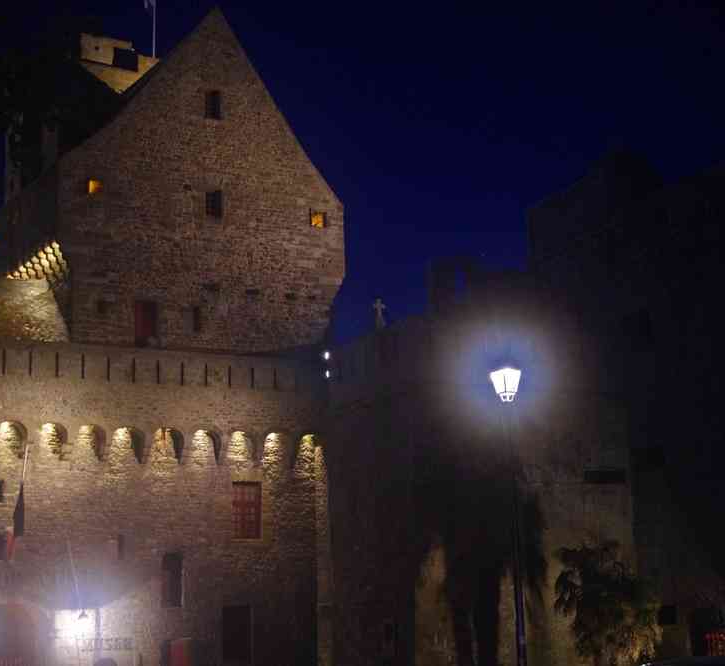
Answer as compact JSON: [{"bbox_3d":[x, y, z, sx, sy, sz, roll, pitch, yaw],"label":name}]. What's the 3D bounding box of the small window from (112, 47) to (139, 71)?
[{"bbox_3d":[-12.143,-14.064,65.411,1.345,0.905,0.400,5,-16,-26],"label":"small window"}]

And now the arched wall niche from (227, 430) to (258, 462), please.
[{"bbox_3d":[-4.203,3.977,44.680,0.908,1.011,0.550,5,-15,-24],"label":"arched wall niche"}]

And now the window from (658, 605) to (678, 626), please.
[{"bbox_3d":[10.991,10.181,46.000,0.590,0.753,0.250,2,-14,-15],"label":"window"}]

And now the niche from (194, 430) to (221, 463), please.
[{"bbox_3d":[-5.583,4.091,45.964,0.889,1.202,0.500,5,-16,-26],"label":"niche"}]

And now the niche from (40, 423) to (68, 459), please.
[{"bbox_3d":[-10.171,3.542,42.014,0.776,1.079,0.550,5,-15,-24],"label":"niche"}]

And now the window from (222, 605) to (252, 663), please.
[{"bbox_3d":[-4.282,10.201,43.362,0.973,1.891,0.250,5,-15,-24],"label":"window"}]

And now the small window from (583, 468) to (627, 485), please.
[{"bbox_3d":[7.250,4.283,38.080,1.239,0.347,0.400,-6,-14,14],"label":"small window"}]

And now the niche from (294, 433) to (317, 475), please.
[{"bbox_3d":[-2.130,4.502,47.657,0.810,1.343,0.500,5,-16,-26],"label":"niche"}]

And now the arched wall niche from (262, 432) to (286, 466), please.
[{"bbox_3d":[-3.150,4.088,45.141,0.682,1.174,0.550,5,-15,-24],"label":"arched wall niche"}]

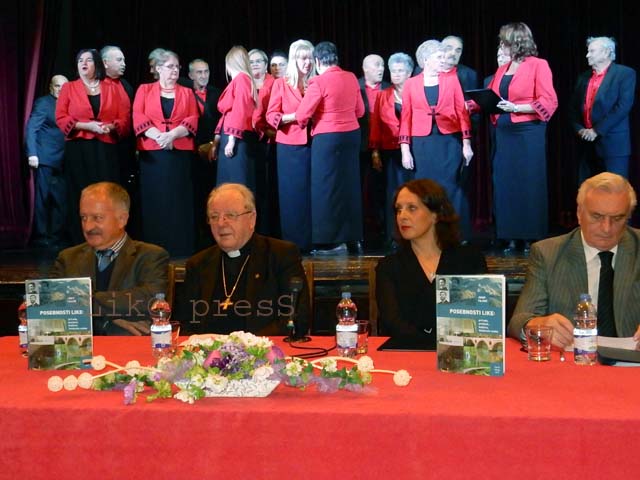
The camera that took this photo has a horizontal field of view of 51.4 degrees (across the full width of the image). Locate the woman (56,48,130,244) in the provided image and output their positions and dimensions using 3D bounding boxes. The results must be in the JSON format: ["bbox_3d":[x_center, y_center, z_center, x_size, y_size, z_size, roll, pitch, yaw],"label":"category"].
[{"bbox_3d":[-1.846,-0.733,5.469,0.580,1.642,0.370,-1,3,-19],"label":"woman"}]

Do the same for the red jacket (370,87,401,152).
[{"bbox_3d":[0.669,-1.022,5.600,0.500,0.530,0.300,-1,1,0],"label":"red jacket"}]

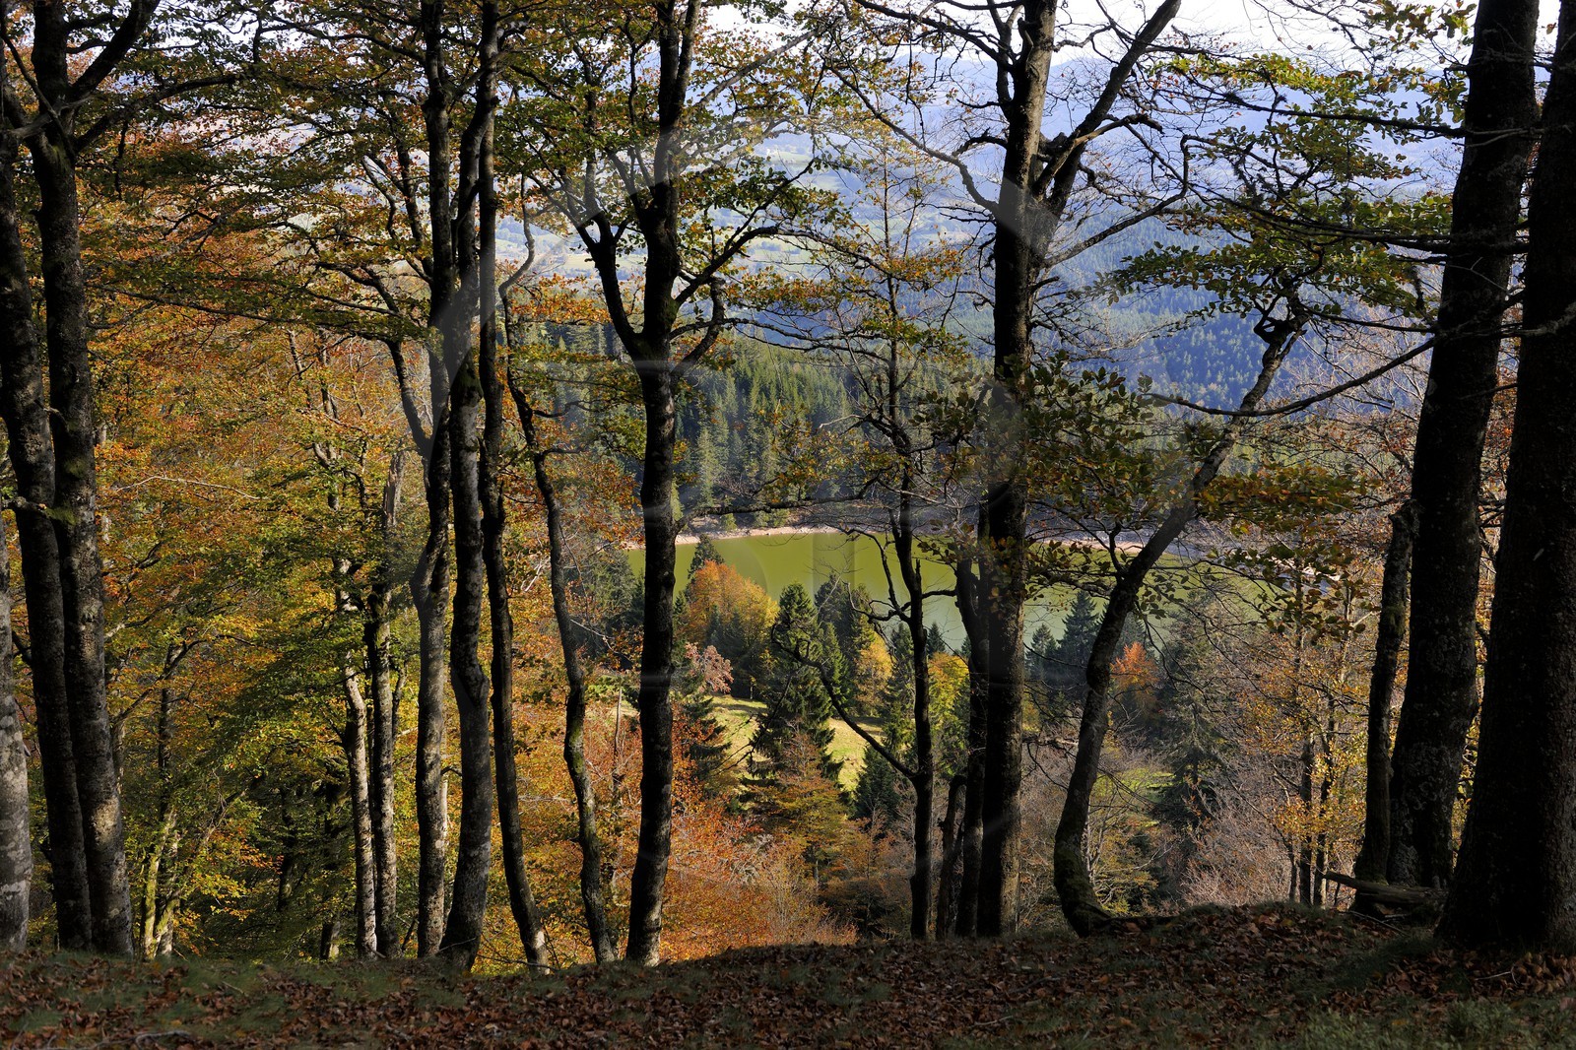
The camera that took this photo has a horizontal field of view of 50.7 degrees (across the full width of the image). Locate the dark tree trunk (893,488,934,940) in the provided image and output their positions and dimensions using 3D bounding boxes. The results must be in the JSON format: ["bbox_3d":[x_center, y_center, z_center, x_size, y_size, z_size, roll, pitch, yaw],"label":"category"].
[{"bbox_3d":[0.921,1.440,12.191,0.277,3.500,0.140,0,13,0],"label":"dark tree trunk"}]

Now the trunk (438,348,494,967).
[{"bbox_3d":[-2.181,0.993,11.286,0.350,4.404,0.262,0,13,0],"label":"trunk"}]

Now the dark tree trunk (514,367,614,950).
[{"bbox_3d":[-1.572,1.118,11.697,0.677,4.310,0.304,0,13,0],"label":"dark tree trunk"}]

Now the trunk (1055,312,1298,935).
[{"bbox_3d":[2.525,0.732,10.807,1.473,4.222,0.368,0,13,0],"label":"trunk"}]

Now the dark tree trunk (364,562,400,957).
[{"bbox_3d":[-3.410,2.035,14.087,0.209,3.542,0.209,2,13,-1],"label":"dark tree trunk"}]

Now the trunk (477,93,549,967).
[{"bbox_3d":[-1.899,0.224,11.476,0.458,6.205,0.206,0,13,0],"label":"trunk"}]

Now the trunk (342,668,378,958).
[{"bbox_3d":[-3.650,2.484,14.192,0.189,2.637,0.189,0,13,0],"label":"trunk"}]

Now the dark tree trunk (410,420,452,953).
[{"bbox_3d":[-2.749,1.391,12.802,0.291,4.265,0.258,0,13,0],"label":"dark tree trunk"}]

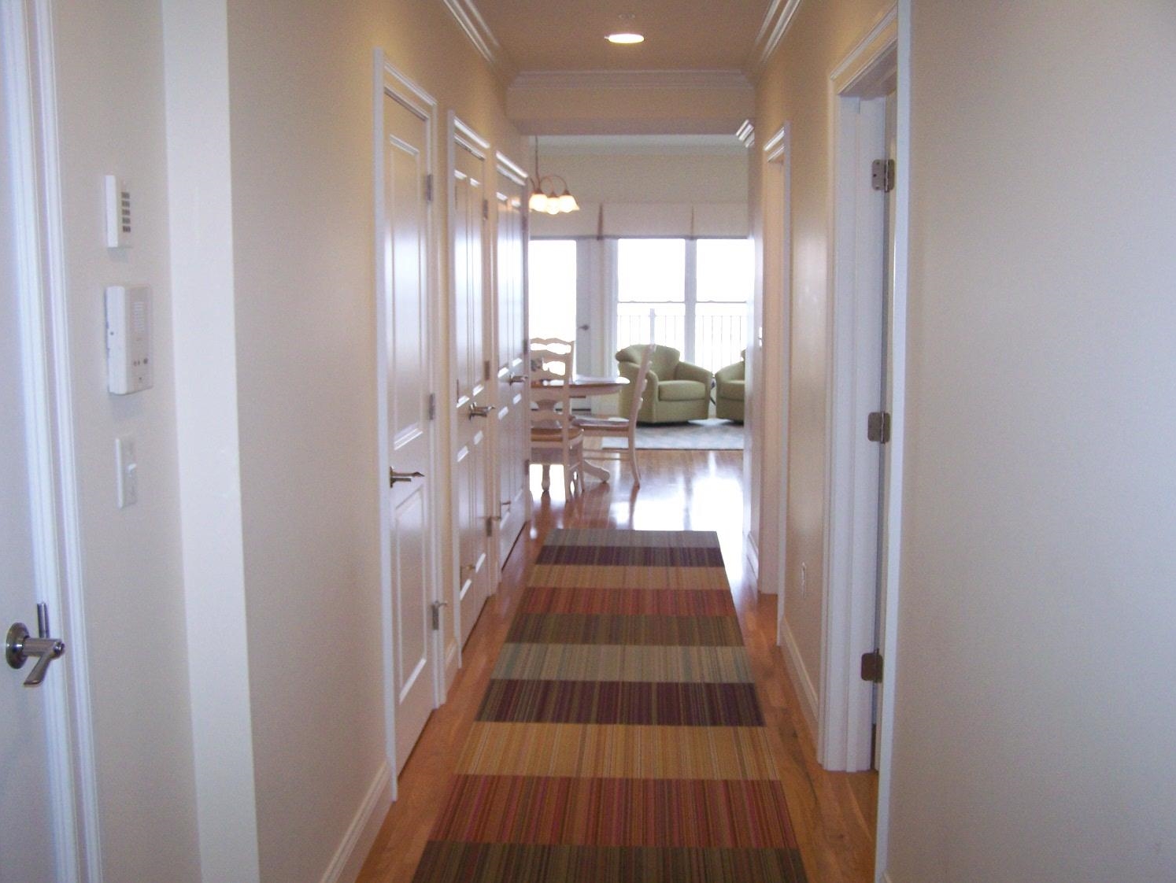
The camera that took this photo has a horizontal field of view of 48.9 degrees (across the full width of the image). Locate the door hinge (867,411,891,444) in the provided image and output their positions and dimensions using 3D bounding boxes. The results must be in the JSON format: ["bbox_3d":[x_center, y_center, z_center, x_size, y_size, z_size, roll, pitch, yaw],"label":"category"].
[{"bbox_3d":[0.879,-0.042,3.899,0.066,0.093,0.035,0,8,3],"label":"door hinge"}]

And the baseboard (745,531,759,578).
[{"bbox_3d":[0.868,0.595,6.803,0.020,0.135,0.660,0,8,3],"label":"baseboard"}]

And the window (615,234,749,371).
[{"bbox_3d":[1.125,-1.491,14.190,1.657,1.557,0.100,0,8,3],"label":"window"}]

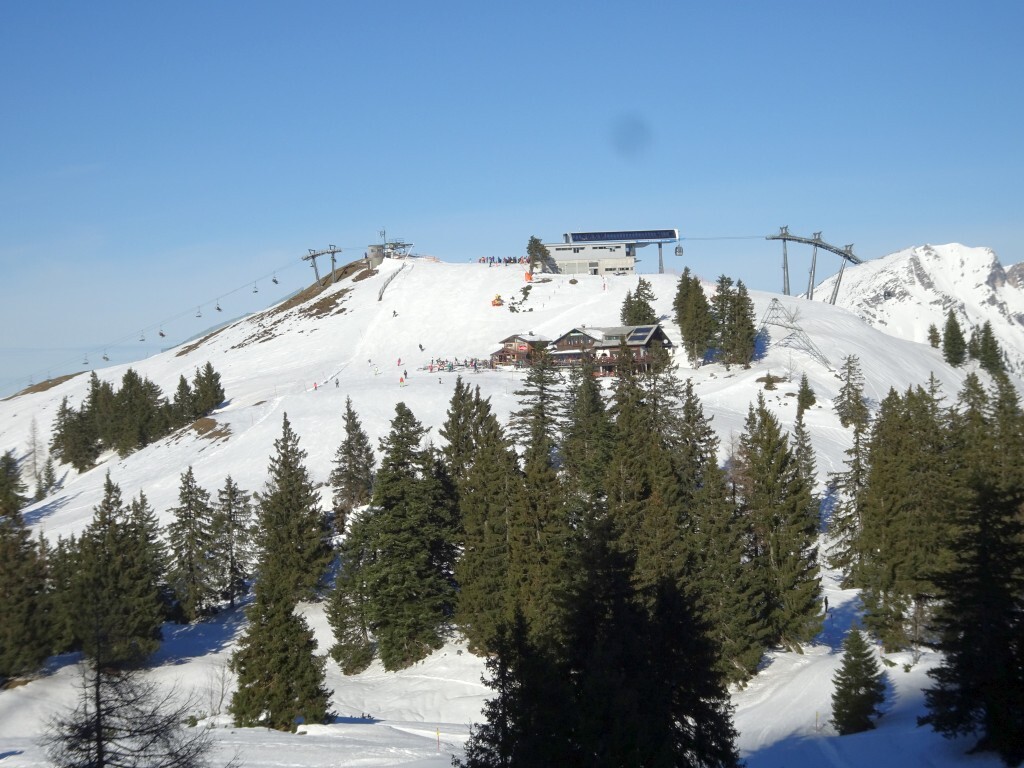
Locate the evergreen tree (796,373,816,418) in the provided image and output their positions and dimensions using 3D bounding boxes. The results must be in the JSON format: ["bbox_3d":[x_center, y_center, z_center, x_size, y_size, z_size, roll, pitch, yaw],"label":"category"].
[{"bbox_3d":[52.890,1.890,425.000,3.230,7.900,3.140,-1,-1,0],"label":"evergreen tree"}]

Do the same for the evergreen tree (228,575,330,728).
[{"bbox_3d":[-22.206,25.755,227.000,9.780,14.960,9.780,0,1,0],"label":"evergreen tree"}]

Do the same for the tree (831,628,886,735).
[{"bbox_3d":[32.505,27.908,222.000,5.150,9.940,5.150,0,1,0],"label":"tree"}]

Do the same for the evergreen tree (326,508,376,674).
[{"bbox_3d":[-16.380,21.310,243.000,5.610,17.050,5.440,-1,-1,0],"label":"evergreen tree"}]

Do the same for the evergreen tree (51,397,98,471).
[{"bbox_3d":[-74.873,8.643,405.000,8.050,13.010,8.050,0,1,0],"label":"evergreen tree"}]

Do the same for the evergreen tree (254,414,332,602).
[{"bbox_3d":[-24.930,14.200,270.000,8.900,21.450,8.630,-1,-1,0],"label":"evergreen tree"}]

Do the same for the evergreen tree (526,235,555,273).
[{"bbox_3d":[6.985,-31.984,580.000,6.730,9.310,6.730,0,1,0],"label":"evergreen tree"}]

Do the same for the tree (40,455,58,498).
[{"bbox_3d":[-75.829,15.166,388.000,2.890,7.210,2.890,0,1,0],"label":"tree"}]

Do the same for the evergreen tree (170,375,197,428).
[{"bbox_3d":[-60.800,3.050,438.000,4.570,9.620,4.430,-1,-1,0],"label":"evergreen tree"}]

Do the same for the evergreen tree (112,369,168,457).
[{"bbox_3d":[-65.930,5.060,420.000,9.440,15.620,9.160,-1,-1,0],"label":"evergreen tree"}]

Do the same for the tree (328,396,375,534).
[{"bbox_3d":[-21.160,10.740,312.000,6.060,18.190,5.880,-1,-1,0],"label":"tree"}]

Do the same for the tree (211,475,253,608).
[{"bbox_3d":[-33.188,18.635,280.000,4.870,15.850,4.870,0,1,0],"label":"tree"}]

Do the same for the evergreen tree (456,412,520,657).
[{"bbox_3d":[-2.470,15.620,249.000,7.150,25.670,6.940,-1,-1,0],"label":"evergreen tree"}]

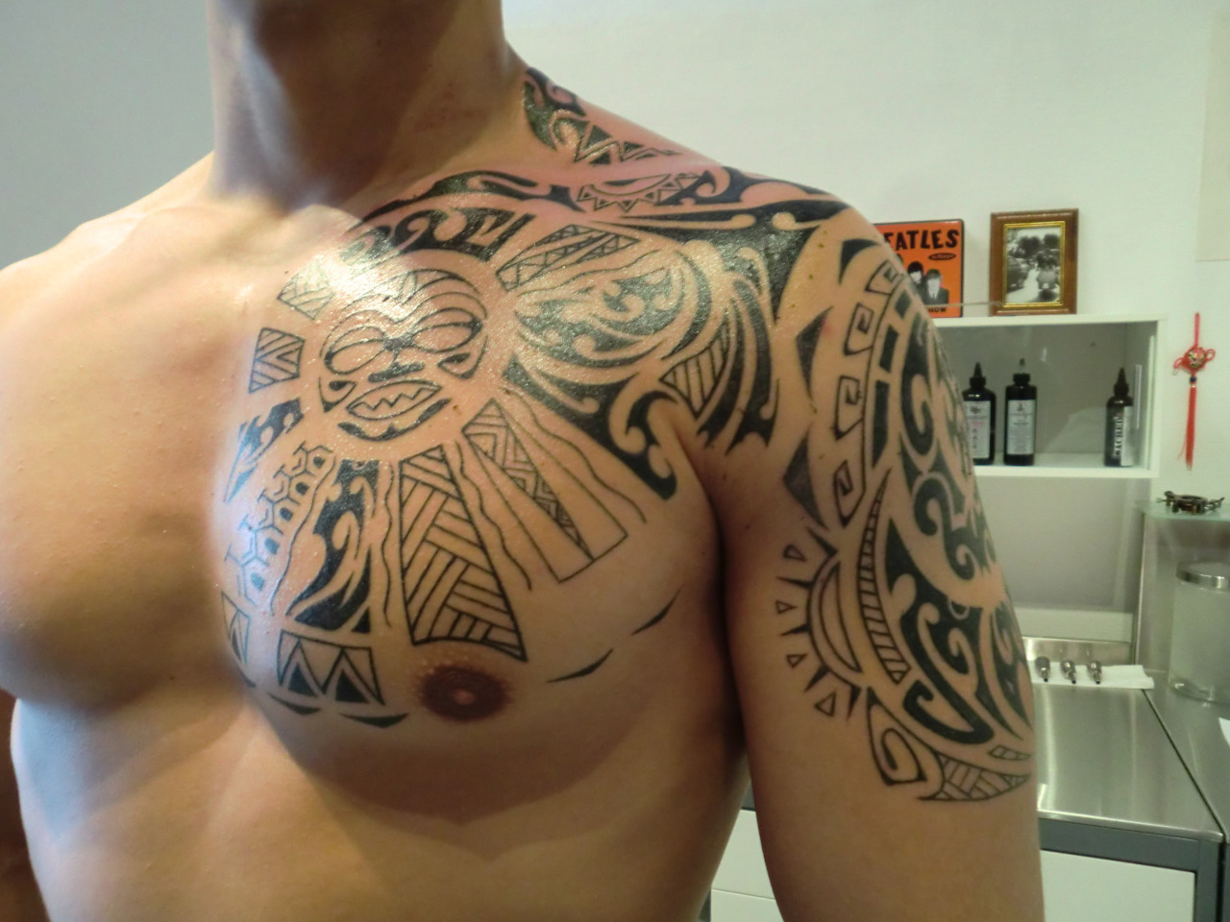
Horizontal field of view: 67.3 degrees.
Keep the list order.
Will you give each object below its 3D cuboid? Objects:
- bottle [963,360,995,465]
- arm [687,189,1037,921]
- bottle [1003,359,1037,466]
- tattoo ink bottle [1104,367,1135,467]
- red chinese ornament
[{"bbox_3d":[0.680,-0.089,1.725,0.059,0.187,0.059,1,10,20],"label":"bottle"},{"bbox_3d":[0.121,0.059,0.425,0.145,0.352,0.138,-8,9,17],"label":"arm"},{"bbox_3d":[0.748,-0.090,1.700,0.054,0.193,0.054,1,10,22],"label":"bottle"},{"bbox_3d":[0.904,-0.080,1.650,0.048,0.175,0.048,2,10,25],"label":"tattoo ink bottle"},{"bbox_3d":[1.073,-0.129,1.707,0.066,0.288,0.025,1,9,19],"label":"red chinese ornament"}]

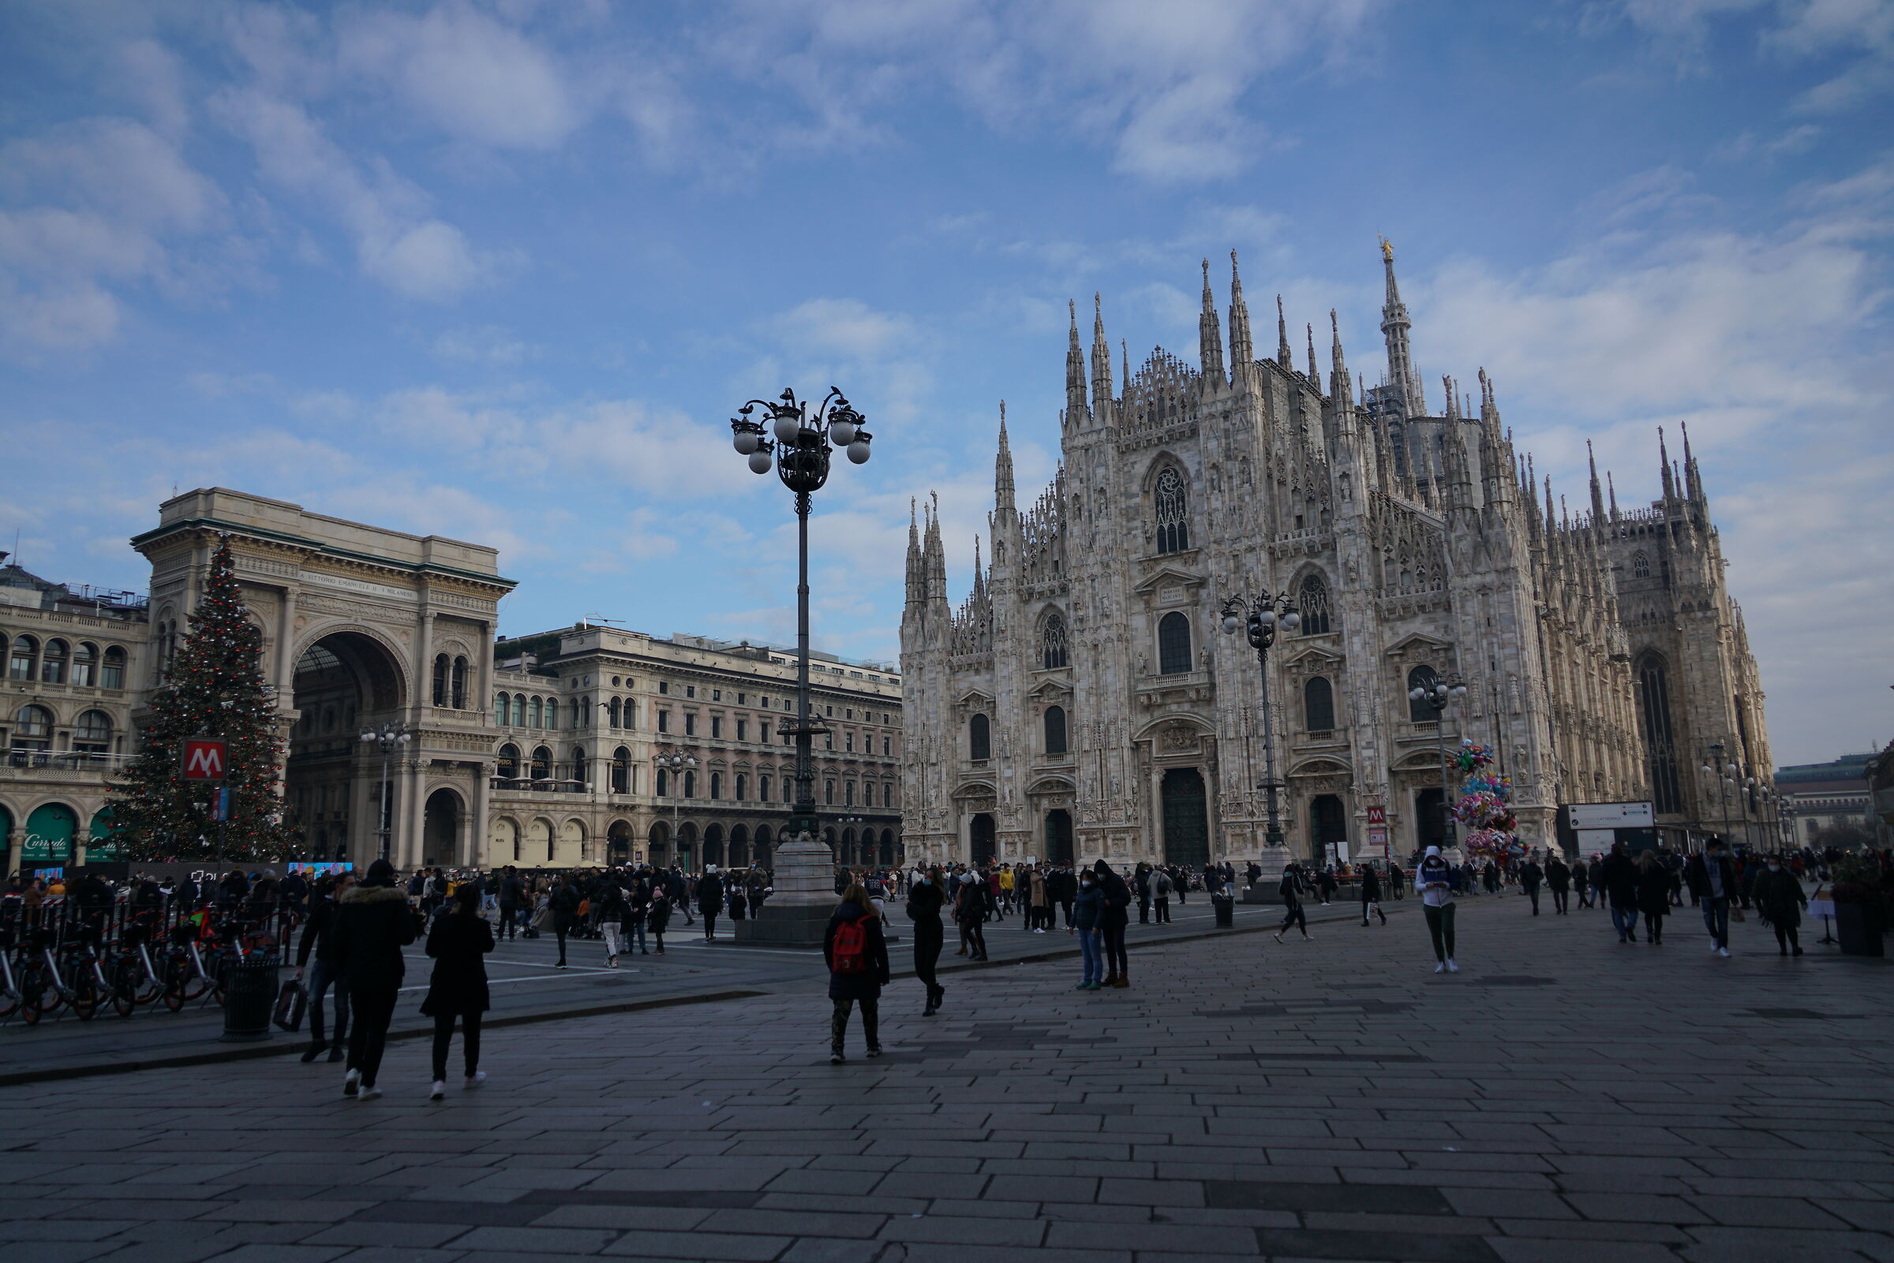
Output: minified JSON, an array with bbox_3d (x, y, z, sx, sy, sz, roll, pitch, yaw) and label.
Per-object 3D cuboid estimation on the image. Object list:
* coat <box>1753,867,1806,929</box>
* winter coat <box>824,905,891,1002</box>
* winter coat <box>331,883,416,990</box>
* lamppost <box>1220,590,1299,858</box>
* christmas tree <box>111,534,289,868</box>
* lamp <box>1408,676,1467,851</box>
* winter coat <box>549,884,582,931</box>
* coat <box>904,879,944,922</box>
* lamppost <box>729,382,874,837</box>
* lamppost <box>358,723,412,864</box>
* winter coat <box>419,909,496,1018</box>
[{"bbox_3d":[13.627,4.360,20.682,0.741,0.973,0.450,-6,-12,23],"label":"coat"},{"bbox_3d":[-0.821,2.911,11.488,0.615,0.863,0.400,-3,-11,10],"label":"winter coat"},{"bbox_3d":[-4.584,2.444,10.089,0.660,0.840,0.450,-1,-11,-3],"label":"winter coat"},{"bbox_3d":[13.376,3.637,52.813,3.400,11.062,3.400,-8,-13,35],"label":"lamppost"},{"bbox_3d":[-41.186,4.623,70.496,8.579,20.723,8.579,-8,-13,35],"label":"christmas tree"},{"bbox_3d":[29.798,7.828,75.738,3.400,10.719,3.400,-9,-13,34],"label":"lamp"},{"bbox_3d":[-7.034,5.095,23.322,0.600,0.855,0.360,7,-13,-36],"label":"winter coat"},{"bbox_3d":[-0.263,3.196,14.947,0.516,0.514,0.380,-9,-13,34],"label":"coat"},{"bbox_3d":[-3.343,-0.556,29.569,3.400,10.940,3.400,-1,-11,0],"label":"lamppost"},{"bbox_3d":[-39.870,11.669,89.550,3.500,10.475,3.500,-9,-13,34],"label":"lamppost"},{"bbox_3d":[-3.899,2.643,10.059,0.545,0.823,0.400,0,-11,-8],"label":"winter coat"}]

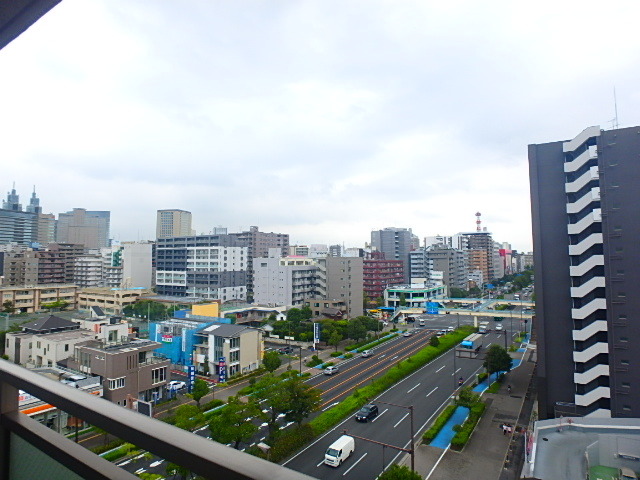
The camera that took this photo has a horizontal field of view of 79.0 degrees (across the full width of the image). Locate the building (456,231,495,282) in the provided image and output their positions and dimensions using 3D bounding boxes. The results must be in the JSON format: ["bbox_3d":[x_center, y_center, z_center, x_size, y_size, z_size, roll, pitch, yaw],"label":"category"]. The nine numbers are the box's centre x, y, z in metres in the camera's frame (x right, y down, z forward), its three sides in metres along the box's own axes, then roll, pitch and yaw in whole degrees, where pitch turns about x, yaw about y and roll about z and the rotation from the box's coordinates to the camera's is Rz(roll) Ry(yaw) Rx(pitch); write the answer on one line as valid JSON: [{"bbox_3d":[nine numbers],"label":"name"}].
[{"bbox_3d":[131.555,19.094,327.000,23.500,49.000,29.000,-3,-4,33],"label":"building"}]

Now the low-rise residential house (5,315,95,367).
[{"bbox_3d":[-68.917,25.986,100.479,24.500,8.200,11.500,-3,-4,34],"label":"low-rise residential house"}]

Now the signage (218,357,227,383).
[{"bbox_3d":[-19.029,25.560,76.126,1.000,4.700,0.700,-3,-4,33],"label":"signage"}]

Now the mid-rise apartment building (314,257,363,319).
[{"bbox_3d":[7.541,19.437,145.567,15.000,25.700,10.500,-3,-4,33],"label":"mid-rise apartment building"}]

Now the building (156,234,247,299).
[{"bbox_3d":[-62.162,17.140,204.293,50.000,37.000,20.000,-3,-3,34],"label":"building"}]

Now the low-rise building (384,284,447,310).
[{"bbox_3d":[48.338,27.651,191.821,18.500,11.500,34.000,-3,-3,34],"label":"low-rise building"}]

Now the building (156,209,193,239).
[{"bbox_3d":[-205.329,6.555,547.266,32.900,93.600,30.700,-1,-3,9],"label":"building"}]

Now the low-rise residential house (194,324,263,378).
[{"bbox_3d":[-20.142,24.122,87.356,11.200,9.700,10.400,-3,-4,34],"label":"low-rise residential house"}]

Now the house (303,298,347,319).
[{"bbox_3d":[2.151,27.038,147.656,14.000,9.800,9.500,-2,-3,30],"label":"house"}]

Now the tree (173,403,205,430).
[{"bbox_3d":[-20.102,26.605,58.775,4.400,3.600,4.400,-1,-3,0],"label":"tree"}]

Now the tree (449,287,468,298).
[{"bbox_3d":[80.118,31.059,224.946,11.000,8.500,9.000,-2,-3,19],"label":"tree"}]

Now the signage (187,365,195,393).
[{"bbox_3d":[-23.083,25.229,70.028,0.650,4.600,0.950,-3,-4,33],"label":"signage"}]

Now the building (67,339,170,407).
[{"bbox_3d":[-36.951,24.174,72.324,14.500,10.200,11.000,-3,-3,34],"label":"building"}]

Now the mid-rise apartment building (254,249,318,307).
[{"bbox_3d":[-13.595,19.024,163.810,19.400,29.000,20.000,-3,-4,33],"label":"mid-rise apartment building"}]

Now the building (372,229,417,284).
[{"bbox_3d":[45.944,14.933,258.136,25.000,43.000,15.000,1,-3,-28],"label":"building"}]

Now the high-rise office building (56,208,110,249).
[{"bbox_3d":[-450.444,6.702,746.649,86.000,121.000,28.000,0,-3,-11],"label":"high-rise office building"}]

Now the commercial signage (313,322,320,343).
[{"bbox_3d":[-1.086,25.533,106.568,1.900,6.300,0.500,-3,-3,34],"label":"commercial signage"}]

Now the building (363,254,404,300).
[{"bbox_3d":[35.767,23.002,220.008,14.000,28.000,34.000,-3,-4,33],"label":"building"}]

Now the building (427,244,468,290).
[{"bbox_3d":[81.919,21.531,245.958,13.300,34.000,46.000,-3,-4,33],"label":"building"}]

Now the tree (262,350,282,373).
[{"bbox_3d":[-10.446,26.389,84.463,4.400,4.700,4.400,0,-3,-7],"label":"tree"}]

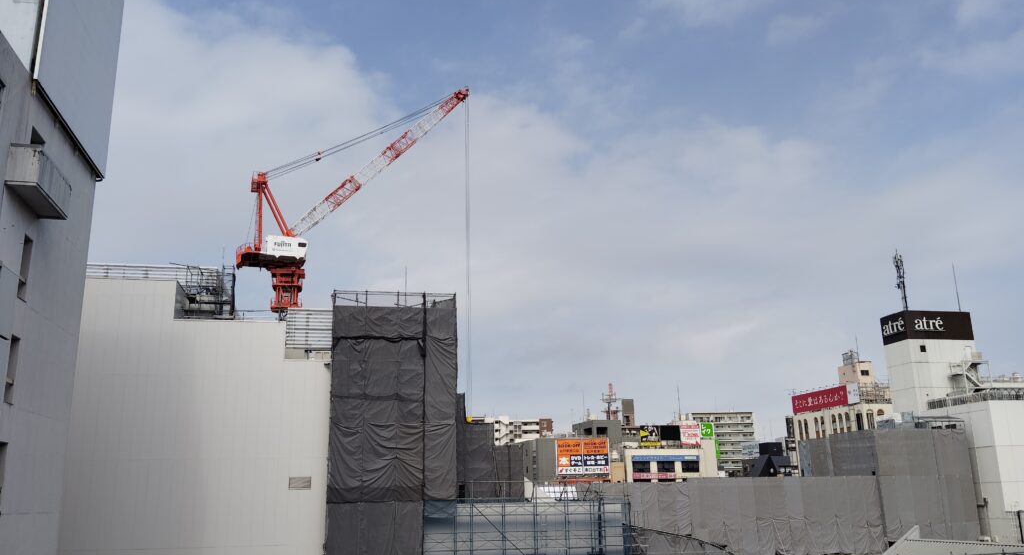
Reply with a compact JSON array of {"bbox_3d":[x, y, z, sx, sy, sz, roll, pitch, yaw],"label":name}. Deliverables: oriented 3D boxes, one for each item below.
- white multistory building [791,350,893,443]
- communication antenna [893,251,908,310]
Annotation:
[{"bbox_3d":[67.695,35.053,162.199,12.000,38.520,20.300,2,-15,-12],"label":"white multistory building"},{"bbox_3d":[48.768,0.532,103.542,1.200,8.150,1.200,2,-15,-12],"label":"communication antenna"}]

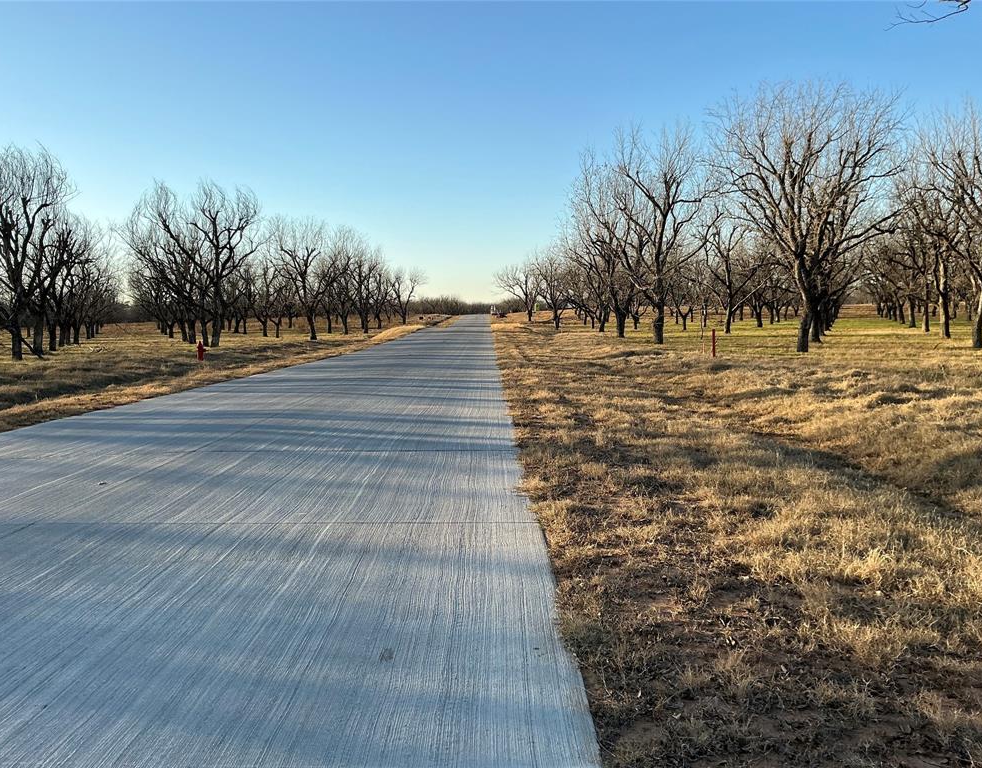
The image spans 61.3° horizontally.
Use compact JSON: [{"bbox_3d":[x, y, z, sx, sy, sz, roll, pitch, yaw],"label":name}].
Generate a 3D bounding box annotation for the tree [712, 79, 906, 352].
[{"bbox_3d":[12.360,-6.530,32.550,7.500,10.500,7.300,1,5,21],"label":"tree"}]

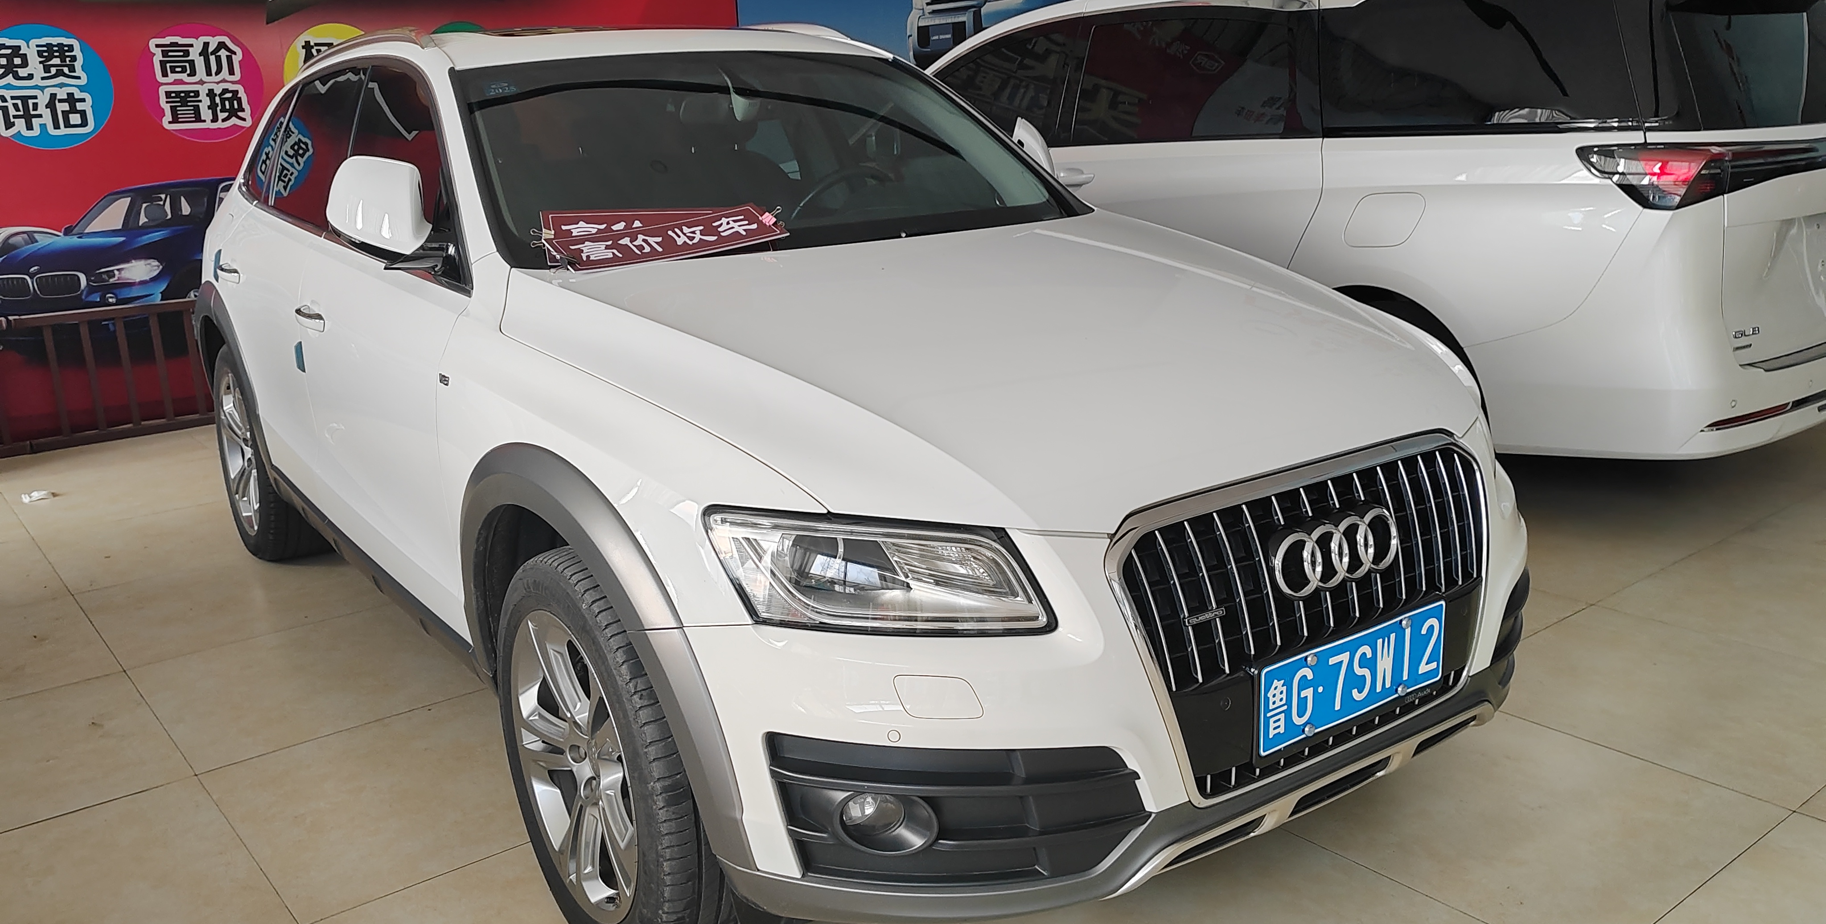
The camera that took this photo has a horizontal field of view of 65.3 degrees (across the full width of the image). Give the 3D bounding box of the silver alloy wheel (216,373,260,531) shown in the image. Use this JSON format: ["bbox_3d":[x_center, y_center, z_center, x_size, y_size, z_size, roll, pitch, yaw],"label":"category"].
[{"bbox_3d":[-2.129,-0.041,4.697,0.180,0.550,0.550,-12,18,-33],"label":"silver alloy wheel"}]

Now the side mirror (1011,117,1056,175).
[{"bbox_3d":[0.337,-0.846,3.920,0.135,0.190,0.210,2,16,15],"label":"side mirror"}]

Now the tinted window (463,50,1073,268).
[{"bbox_3d":[-0.328,-0.716,3.339,1.480,0.140,0.860,-12,52,-33],"label":"tinted window"}]

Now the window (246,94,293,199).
[{"bbox_3d":[-1.971,-0.958,4.366,0.070,0.350,0.470,12,4,-37],"label":"window"}]

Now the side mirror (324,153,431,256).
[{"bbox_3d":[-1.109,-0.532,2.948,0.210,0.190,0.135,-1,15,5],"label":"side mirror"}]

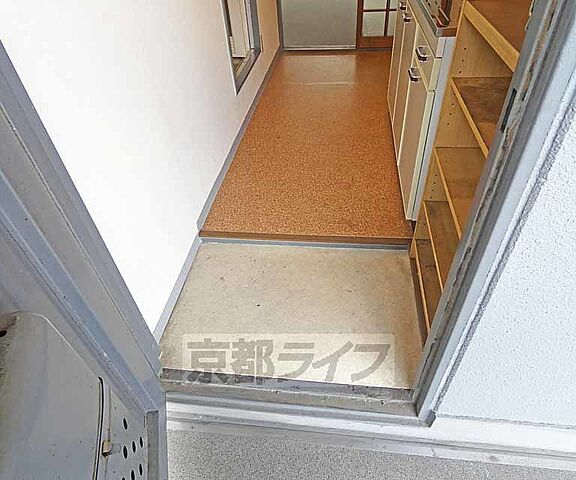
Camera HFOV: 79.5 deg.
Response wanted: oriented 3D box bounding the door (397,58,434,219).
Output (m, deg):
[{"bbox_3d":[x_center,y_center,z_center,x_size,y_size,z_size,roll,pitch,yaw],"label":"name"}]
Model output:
[{"bbox_3d":[0.493,-0.401,1.363,0.022,0.500,0.399,2,43,10],"label":"door"}]

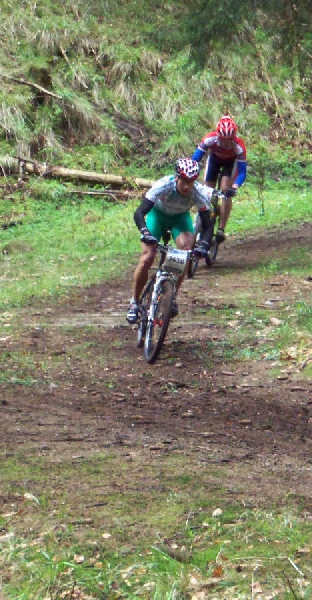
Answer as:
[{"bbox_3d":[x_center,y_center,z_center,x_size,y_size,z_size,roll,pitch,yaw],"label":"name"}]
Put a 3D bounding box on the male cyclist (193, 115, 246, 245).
[{"bbox_3d":[0.672,-1.285,28.600,0.540,1.330,0.850,1,3,10],"label":"male cyclist"}]

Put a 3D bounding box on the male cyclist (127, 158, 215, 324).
[{"bbox_3d":[0.118,-0.478,22.100,0.660,1.330,0.900,0,3,-8],"label":"male cyclist"}]

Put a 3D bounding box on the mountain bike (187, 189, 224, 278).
[{"bbox_3d":[0.565,-0.773,28.321,0.580,1.000,1.700,13,9,10],"label":"mountain bike"}]

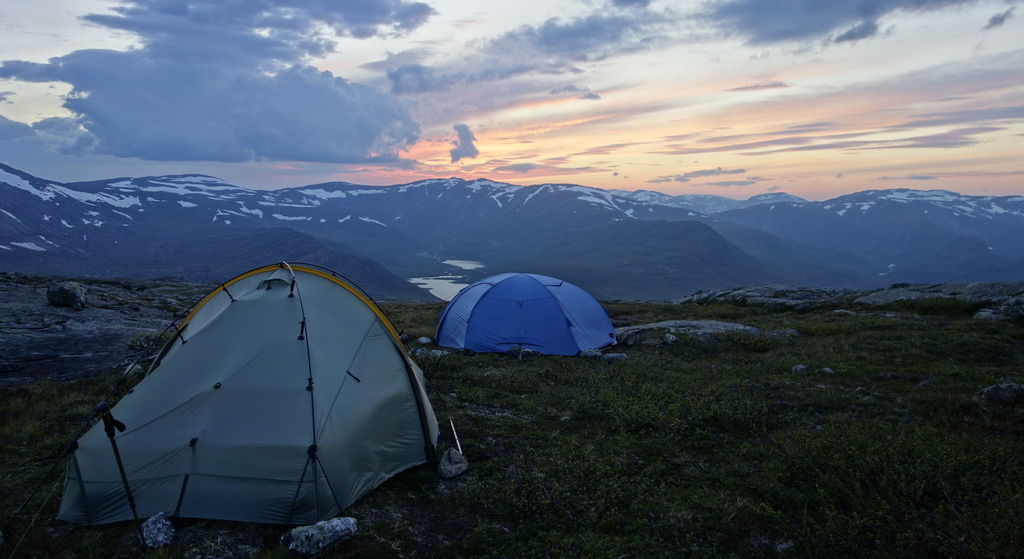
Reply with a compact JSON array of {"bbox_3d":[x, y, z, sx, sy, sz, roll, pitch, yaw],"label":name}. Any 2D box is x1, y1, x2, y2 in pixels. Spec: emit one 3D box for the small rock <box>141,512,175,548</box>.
[{"bbox_3d":[-1.326,0.939,2.980,0.125,0.130,0.110,-1,4,-17],"label":"small rock"}]

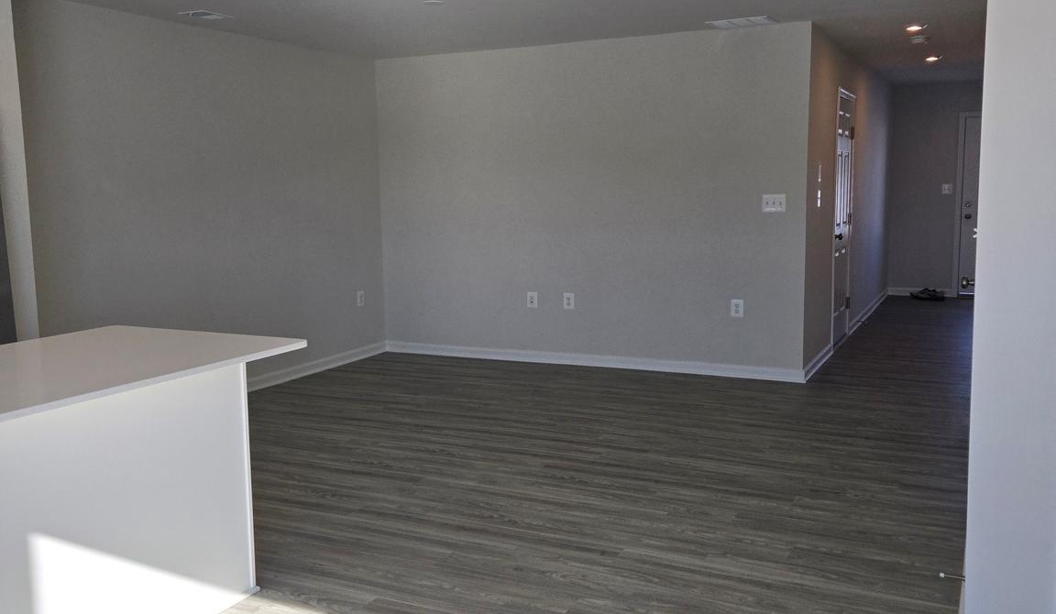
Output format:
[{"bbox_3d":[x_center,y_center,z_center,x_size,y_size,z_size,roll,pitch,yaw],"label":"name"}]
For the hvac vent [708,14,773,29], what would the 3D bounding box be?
[{"bbox_3d":[1.421,-1.898,6.247,0.410,0.020,0.300,3,8,26],"label":"hvac vent"}]

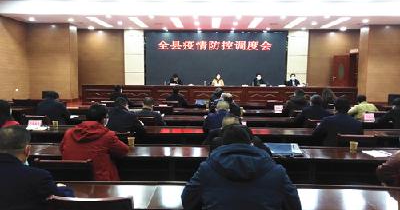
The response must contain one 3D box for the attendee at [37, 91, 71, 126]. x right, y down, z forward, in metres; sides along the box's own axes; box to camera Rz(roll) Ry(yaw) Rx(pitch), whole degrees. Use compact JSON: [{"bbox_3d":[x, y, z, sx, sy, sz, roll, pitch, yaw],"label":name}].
[{"bbox_3d":[-2.688,0.396,5.300,0.560,1.270,0.750,1,5,3],"label":"attendee"}]

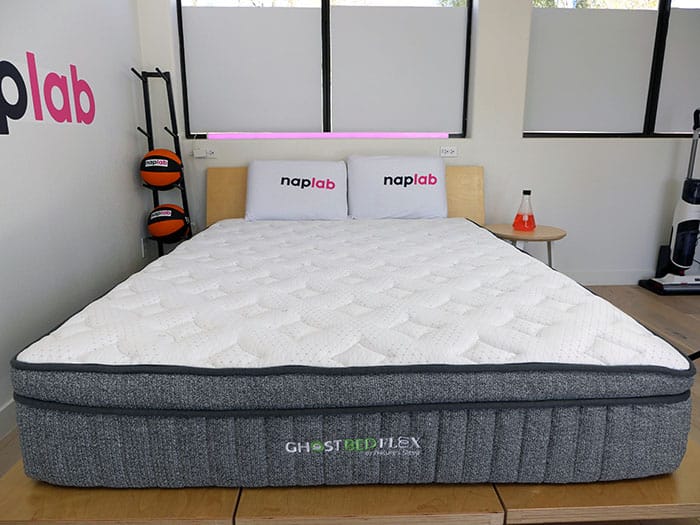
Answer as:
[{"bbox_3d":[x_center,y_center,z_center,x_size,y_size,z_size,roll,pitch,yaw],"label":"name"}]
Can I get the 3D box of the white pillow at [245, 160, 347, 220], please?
[{"bbox_3d":[-0.311,-0.426,2.872,0.590,0.375,0.140,-1,3,-5],"label":"white pillow"}]

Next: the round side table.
[{"bbox_3d":[1.097,0.020,3.091,0.475,0.460,0.475,0,15,0],"label":"round side table"}]

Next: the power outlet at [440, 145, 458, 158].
[{"bbox_3d":[0.648,-0.726,3.168,0.114,0.072,0.012,0,15,-1],"label":"power outlet"}]

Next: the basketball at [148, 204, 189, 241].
[{"bbox_3d":[-1.132,-0.241,3.023,0.238,0.238,0.238,0,15,-1],"label":"basketball"}]

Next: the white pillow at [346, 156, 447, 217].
[{"bbox_3d":[0.282,-0.445,2.886,0.580,0.380,0.140,-1,3,-4],"label":"white pillow"}]

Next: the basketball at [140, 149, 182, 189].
[{"bbox_3d":[-1.141,-0.566,2.938,0.238,0.238,0.238,0,15,-1],"label":"basketball"}]

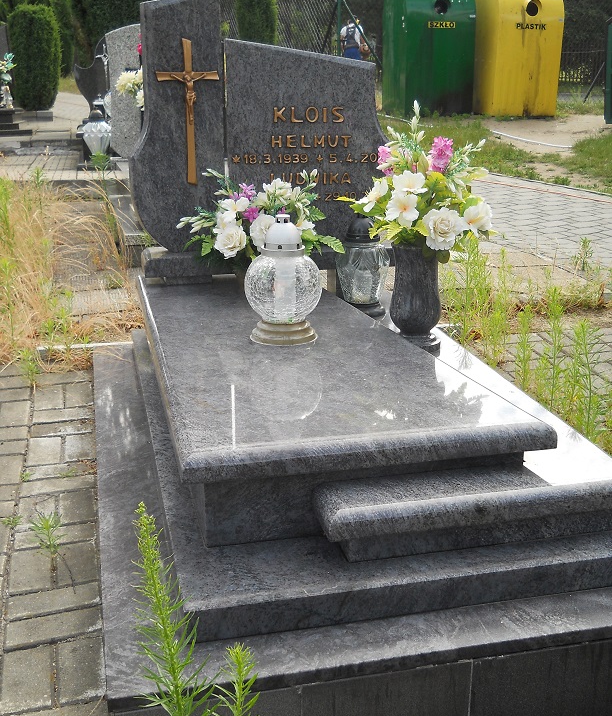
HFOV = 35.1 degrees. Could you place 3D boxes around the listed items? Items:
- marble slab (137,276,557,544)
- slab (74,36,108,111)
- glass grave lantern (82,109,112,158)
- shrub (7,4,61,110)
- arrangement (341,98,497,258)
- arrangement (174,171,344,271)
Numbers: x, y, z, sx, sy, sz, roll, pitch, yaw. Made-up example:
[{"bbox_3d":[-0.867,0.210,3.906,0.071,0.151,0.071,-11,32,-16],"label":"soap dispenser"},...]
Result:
[{"bbox_3d":[-0.037,0.021,2.810,0.798,0.194,1.761,-4,18,-12],"label":"marble slab"},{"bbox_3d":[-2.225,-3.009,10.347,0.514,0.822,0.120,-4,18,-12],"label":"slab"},{"bbox_3d":[-1.833,-1.960,8.512,0.263,0.451,0.270,-4,18,-12],"label":"glass grave lantern"},{"bbox_3d":[-4.398,-4.876,15.698,0.801,1.658,0.900,-4,18,-12],"label":"shrub"},{"bbox_3d":[0.323,-0.499,2.770,0.457,0.446,0.412,-4,18,-12],"label":"arrangement"},{"bbox_3d":[-0.150,-0.459,3.303,0.575,0.353,0.330,-4,18,-12],"label":"arrangement"}]

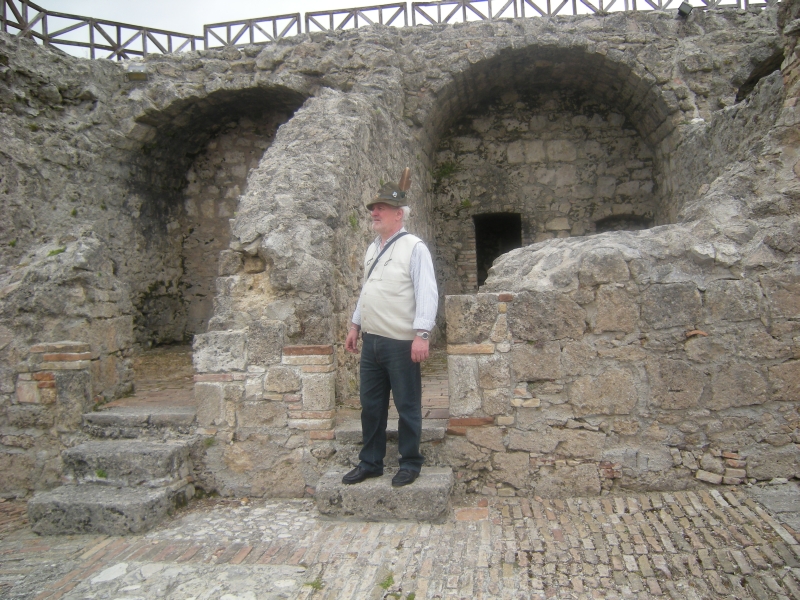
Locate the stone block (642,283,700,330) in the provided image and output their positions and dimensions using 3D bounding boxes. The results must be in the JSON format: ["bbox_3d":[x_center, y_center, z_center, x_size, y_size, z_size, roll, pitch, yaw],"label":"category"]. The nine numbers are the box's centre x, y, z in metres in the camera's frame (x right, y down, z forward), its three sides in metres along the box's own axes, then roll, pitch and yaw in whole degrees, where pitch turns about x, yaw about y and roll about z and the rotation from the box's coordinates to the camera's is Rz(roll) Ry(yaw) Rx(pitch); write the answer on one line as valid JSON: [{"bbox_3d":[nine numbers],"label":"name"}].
[{"bbox_3d":[1.678,0.030,4.135,0.383,0.297,0.270,-2,4,0],"label":"stone block"}]

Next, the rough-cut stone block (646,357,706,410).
[{"bbox_3d":[1.721,0.509,4.163,0.373,0.336,0.270,-2,4,0],"label":"rough-cut stone block"}]

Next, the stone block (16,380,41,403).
[{"bbox_3d":[-2.344,0.580,4.158,0.151,0.140,0.150,0,3,0],"label":"stone block"}]

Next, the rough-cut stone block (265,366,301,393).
[{"bbox_3d":[-0.731,0.497,4.174,0.221,0.159,0.190,-2,3,6],"label":"rough-cut stone block"}]

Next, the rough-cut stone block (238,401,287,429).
[{"bbox_3d":[-0.864,0.711,4.175,0.302,0.176,0.220,-2,4,0],"label":"rough-cut stone block"}]

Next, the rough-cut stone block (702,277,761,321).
[{"bbox_3d":[2.044,-0.003,4.075,0.344,0.258,0.250,-2,3,4],"label":"rough-cut stone block"}]

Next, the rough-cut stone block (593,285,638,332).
[{"bbox_3d":[1.332,0.043,4.125,0.284,0.297,0.250,-2,4,0],"label":"rough-cut stone block"}]

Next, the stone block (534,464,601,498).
[{"bbox_3d":[1.030,1.094,4.061,0.386,0.195,0.260,-1,3,4],"label":"stone block"}]

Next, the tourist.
[{"bbox_3d":[-0.055,0.164,3.769,0.400,1.810,0.560,-6,6,-40],"label":"tourist"}]

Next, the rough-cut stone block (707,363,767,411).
[{"bbox_3d":[2.111,0.530,4.176,0.356,0.274,0.280,-1,3,0],"label":"rough-cut stone block"}]

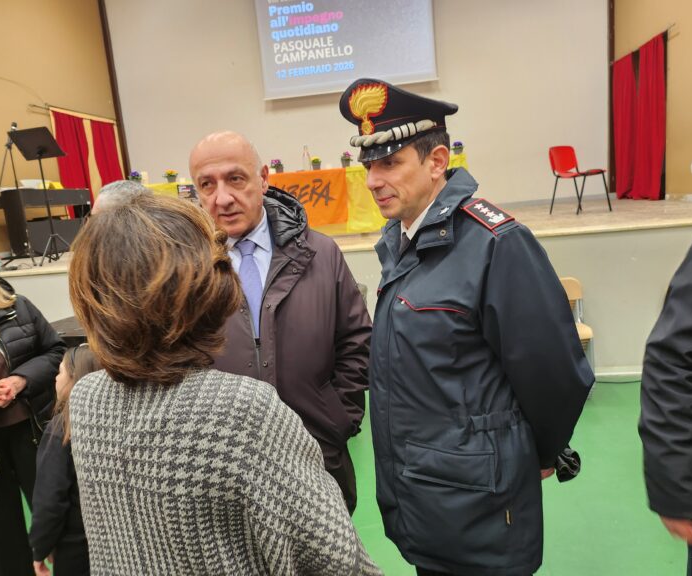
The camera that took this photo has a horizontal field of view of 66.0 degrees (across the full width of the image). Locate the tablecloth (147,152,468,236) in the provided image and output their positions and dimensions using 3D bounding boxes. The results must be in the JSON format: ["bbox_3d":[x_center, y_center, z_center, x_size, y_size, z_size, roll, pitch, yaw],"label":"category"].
[{"bbox_3d":[-0.477,-0.950,6.072,3.620,0.730,0.680,-4,10,8],"label":"tablecloth"}]

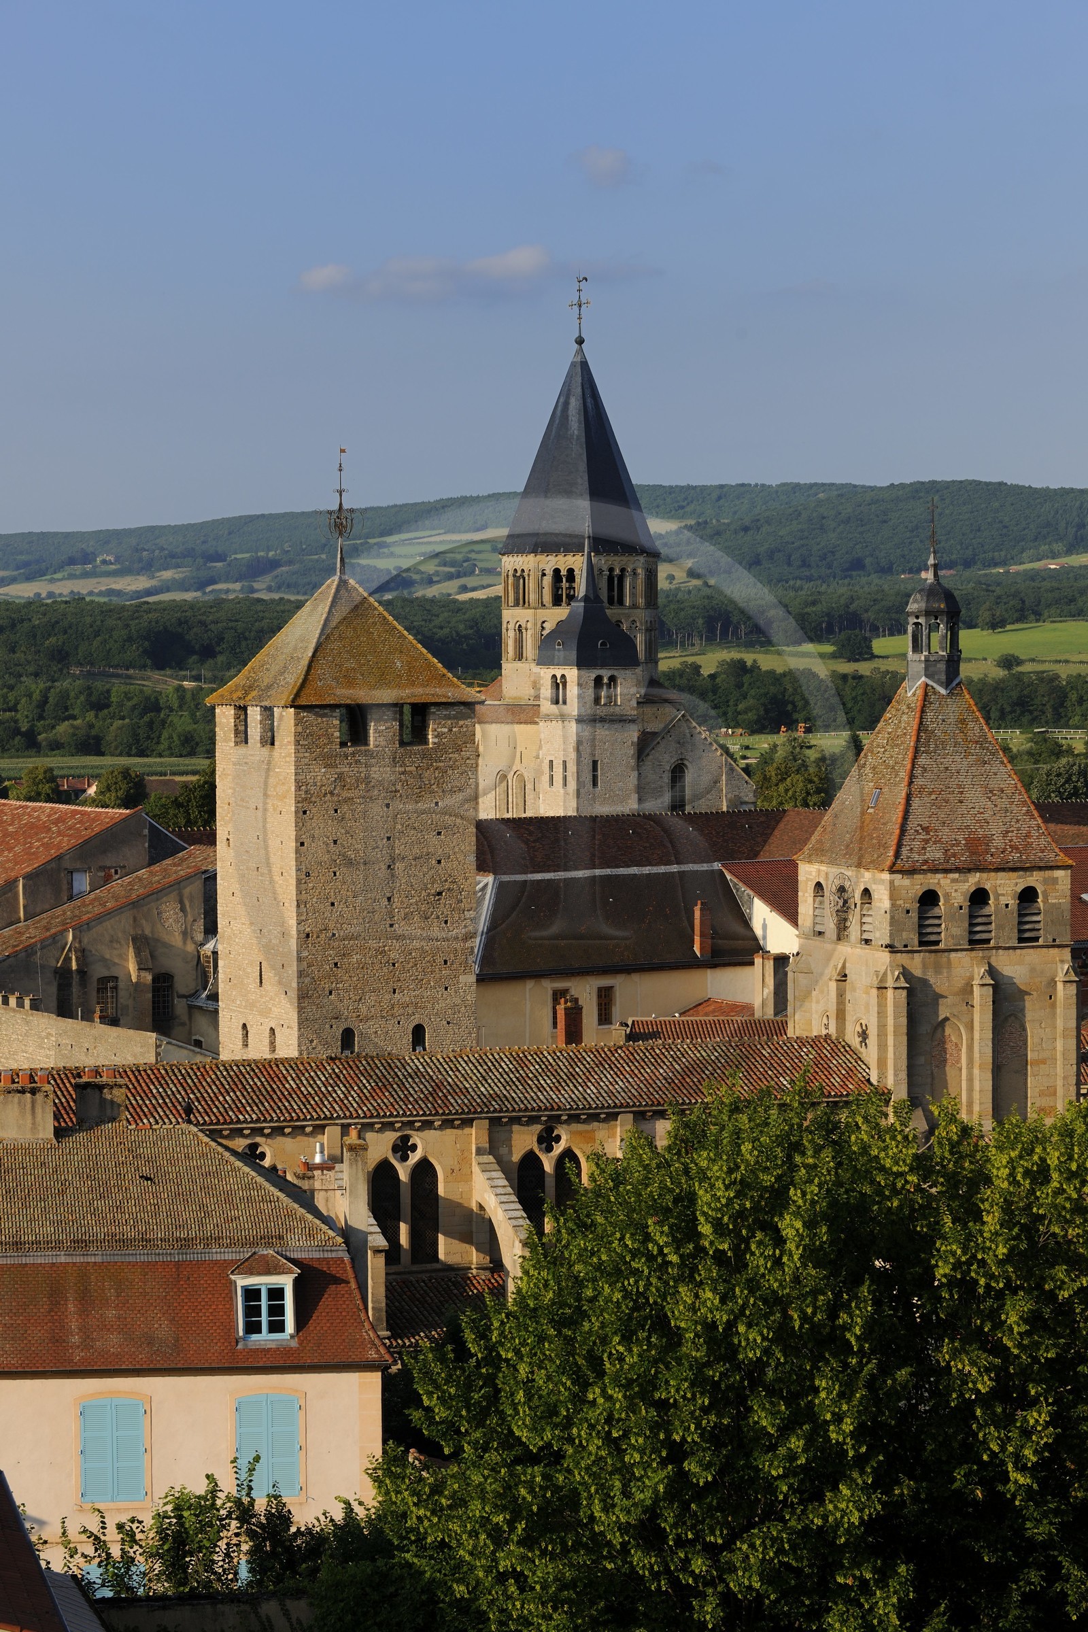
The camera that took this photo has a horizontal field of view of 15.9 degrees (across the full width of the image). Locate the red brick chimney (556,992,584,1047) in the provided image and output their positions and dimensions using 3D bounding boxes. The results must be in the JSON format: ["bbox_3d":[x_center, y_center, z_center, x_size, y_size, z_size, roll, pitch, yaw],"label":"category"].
[{"bbox_3d":[1.147,8.930,167.000,0.850,2.600,0.850,-1,3,-24],"label":"red brick chimney"}]

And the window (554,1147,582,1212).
[{"bbox_3d":[0.874,13.510,137.000,1.080,3.600,0.400,-1,3,-21],"label":"window"}]

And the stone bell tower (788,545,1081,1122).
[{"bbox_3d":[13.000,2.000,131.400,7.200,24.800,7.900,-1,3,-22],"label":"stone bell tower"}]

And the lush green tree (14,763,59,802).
[{"bbox_3d":[-86.920,-4.273,670.000,7.400,9.300,7.400,0,3,0],"label":"lush green tree"}]

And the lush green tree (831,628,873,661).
[{"bbox_3d":[114.575,-63.312,1450.000,16.000,12.000,15.000,0,3,0],"label":"lush green tree"}]

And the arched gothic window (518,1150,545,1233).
[{"bbox_3d":[-0.424,13.572,136.500,1.080,3.650,0.400,-1,3,-21],"label":"arched gothic window"}]

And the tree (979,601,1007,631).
[{"bbox_3d":[190.304,-84.186,1650.000,11.900,13.200,11.900,0,3,0],"label":"tree"}]

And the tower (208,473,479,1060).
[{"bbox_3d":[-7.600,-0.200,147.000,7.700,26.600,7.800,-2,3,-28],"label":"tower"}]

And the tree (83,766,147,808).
[{"bbox_3d":[-72.126,-3.993,660.000,9.800,9.300,9.800,0,3,0],"label":"tree"}]

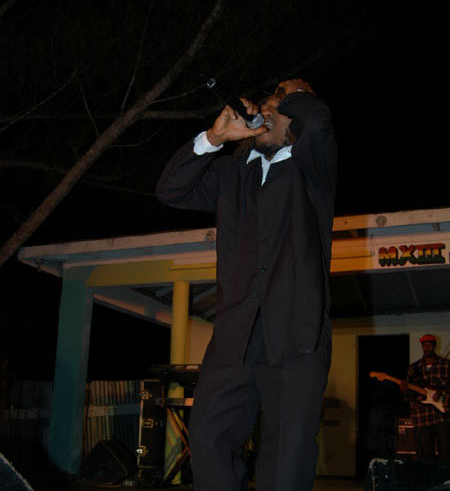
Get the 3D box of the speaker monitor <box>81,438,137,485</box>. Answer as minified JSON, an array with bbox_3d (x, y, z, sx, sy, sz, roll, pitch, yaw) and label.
[{"bbox_3d":[-1.188,2.245,7.014,0.460,0.410,0.580,0,-15,4],"label":"speaker monitor"}]

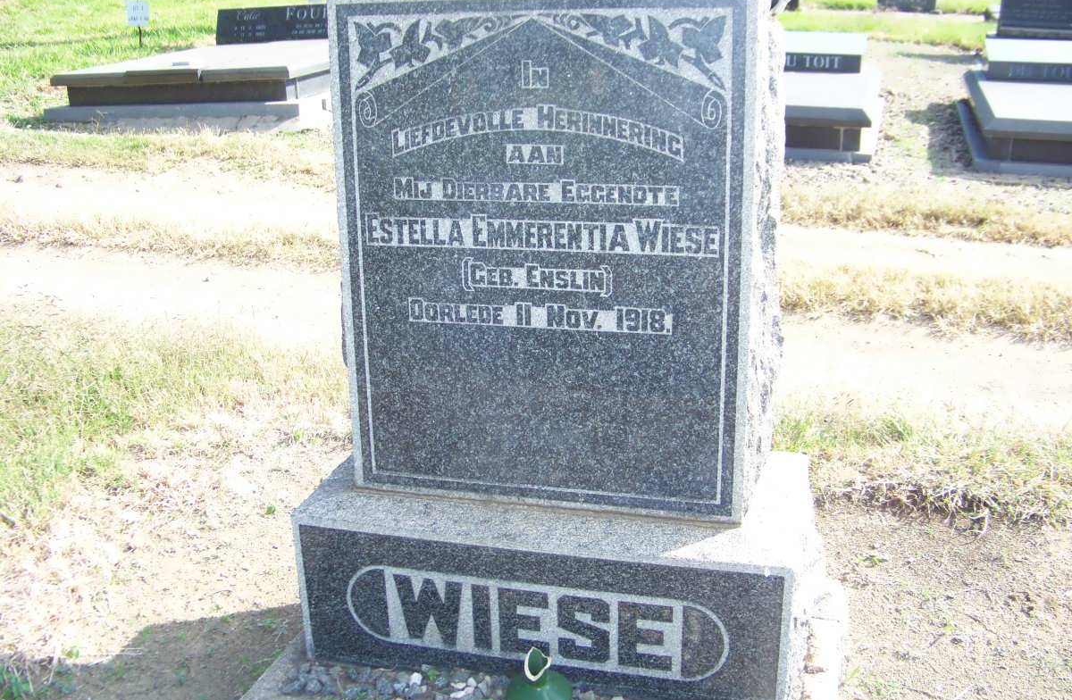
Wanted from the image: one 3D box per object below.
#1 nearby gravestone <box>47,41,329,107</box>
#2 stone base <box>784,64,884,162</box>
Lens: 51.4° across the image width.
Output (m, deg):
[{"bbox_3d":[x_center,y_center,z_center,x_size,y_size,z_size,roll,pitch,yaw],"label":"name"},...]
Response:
[{"bbox_3d":[-3.406,-2.860,11.598,2.300,0.360,2.200,2,19,9],"label":"nearby gravestone"},{"bbox_3d":[2.378,-2.010,9.432,1.000,0.440,2.350,5,20,17],"label":"stone base"}]

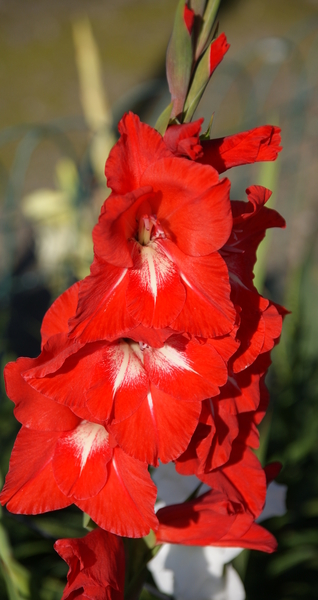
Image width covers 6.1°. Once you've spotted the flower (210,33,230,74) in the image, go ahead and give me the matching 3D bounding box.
[{"bbox_3d":[0.031,-0.126,1.530,0.012,0.021,0.012,2,13,-32],"label":"flower"}]

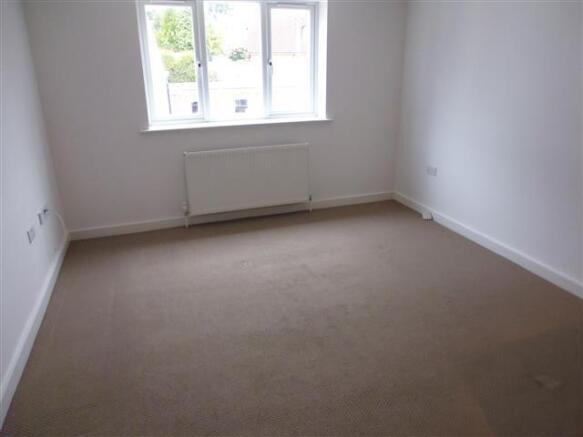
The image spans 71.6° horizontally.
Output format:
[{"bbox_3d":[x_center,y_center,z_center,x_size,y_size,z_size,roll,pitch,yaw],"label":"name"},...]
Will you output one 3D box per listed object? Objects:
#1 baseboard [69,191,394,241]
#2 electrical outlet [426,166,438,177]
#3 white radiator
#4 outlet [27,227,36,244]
[{"bbox_3d":[-0.405,-0.043,4.182,3.387,0.089,0.018,-8,22,-18],"label":"baseboard"},{"bbox_3d":[1.383,-0.462,3.998,0.020,0.086,0.146,-8,22,-18],"label":"electrical outlet"},{"bbox_3d":[-0.408,-0.400,3.994,1.221,0.610,0.100,-8,22,-18],"label":"white radiator"},{"bbox_3d":[-1.634,0.107,2.560,0.020,0.086,0.146,-8,22,-18],"label":"outlet"}]

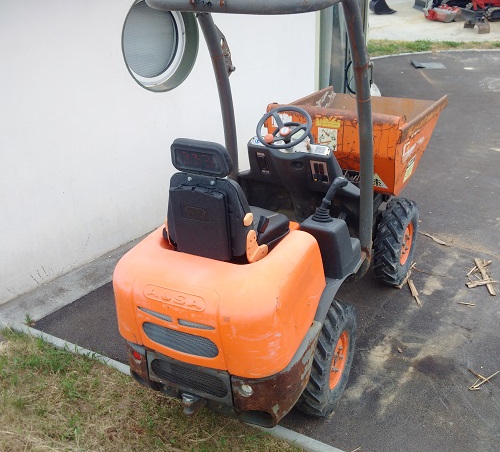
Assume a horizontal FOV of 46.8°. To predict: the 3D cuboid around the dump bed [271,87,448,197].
[{"bbox_3d":[0.914,-0.824,4.827,1.080,0.570,1.365,13,31,28],"label":"dump bed"}]

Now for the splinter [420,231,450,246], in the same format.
[{"bbox_3d":[1.675,0.114,5.237,0.025,0.015,0.356,-18,31,-27],"label":"splinter"}]

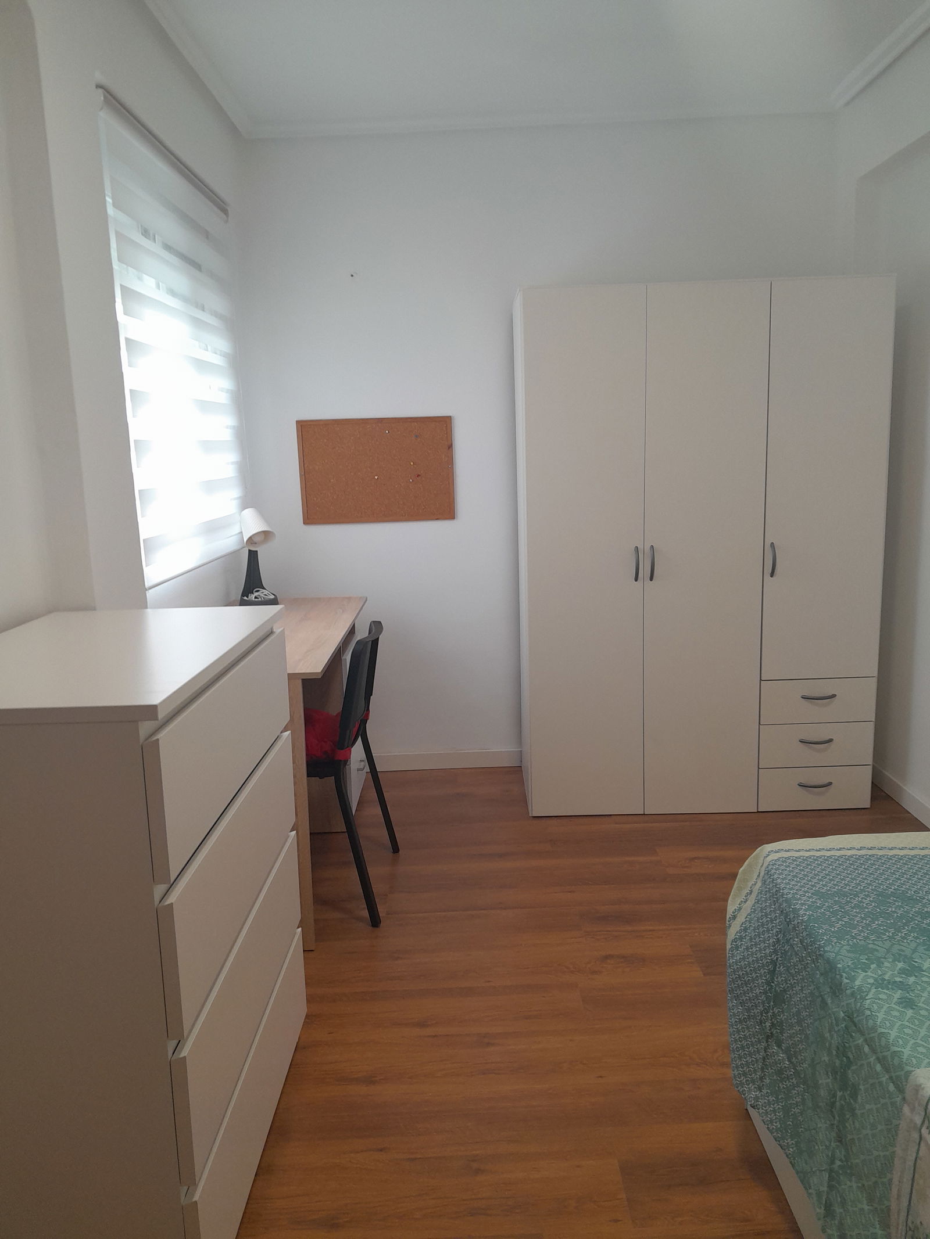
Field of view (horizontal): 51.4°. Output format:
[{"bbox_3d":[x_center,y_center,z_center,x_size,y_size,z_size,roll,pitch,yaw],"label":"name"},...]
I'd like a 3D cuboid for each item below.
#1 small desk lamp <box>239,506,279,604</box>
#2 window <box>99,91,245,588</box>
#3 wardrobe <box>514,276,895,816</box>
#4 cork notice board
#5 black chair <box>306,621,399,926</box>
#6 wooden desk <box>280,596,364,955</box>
[{"bbox_3d":[-0.738,-0.219,3.458,0.115,0.360,0.140,-9,12,-36],"label":"small desk lamp"},{"bbox_3d":[-0.800,-0.732,2.830,0.055,1.140,1.100,-1,10,2],"label":"window"},{"bbox_3d":[0.817,-0.246,3.534,1.195,1.801,0.525,-1,10,2],"label":"wardrobe"},{"bbox_3d":[-0.344,-0.580,3.780,0.603,0.404,0.018,-1,10,2],"label":"cork notice board"},{"bbox_3d":[-0.501,0.426,2.864,0.540,0.785,0.530,-1,10,2],"label":"black chair"},{"bbox_3d":[-0.611,0.403,3.102,0.515,0.754,1.250,-2,10,0],"label":"wooden desk"}]

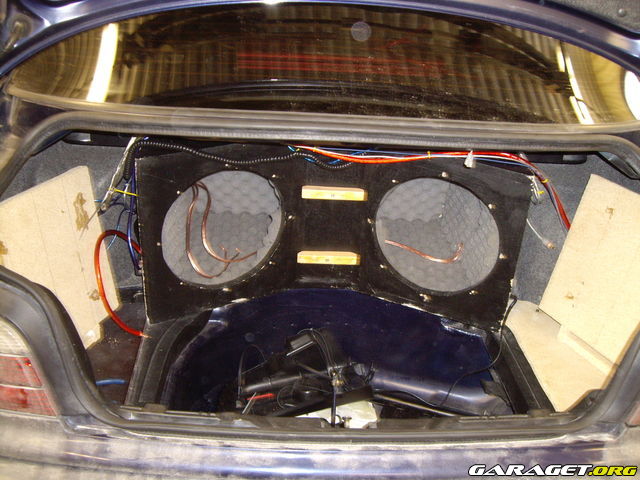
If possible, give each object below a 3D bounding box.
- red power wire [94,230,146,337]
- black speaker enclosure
[{"bbox_3d":[-0.402,0.085,1.433,0.108,0.200,0.120,2,28,-3],"label":"red power wire"},{"bbox_3d":[0.019,-0.085,1.614,0.755,0.372,0.460,2,28,-3],"label":"black speaker enclosure"}]

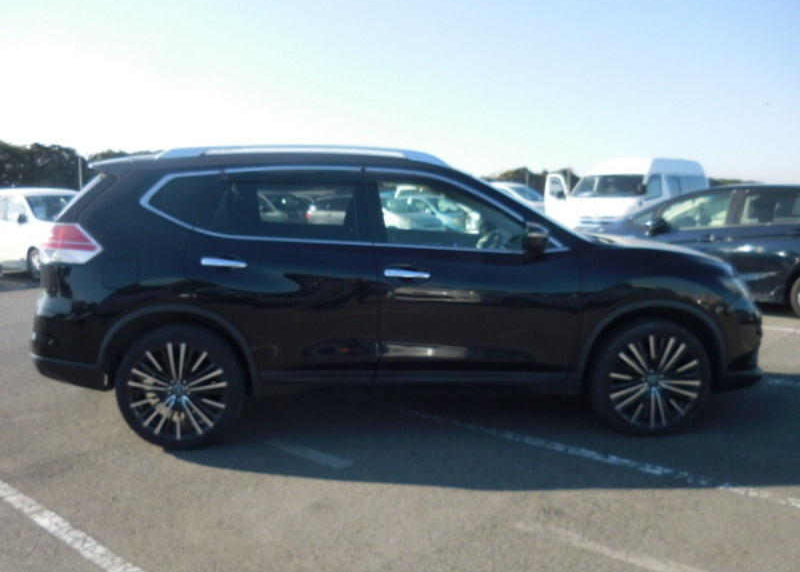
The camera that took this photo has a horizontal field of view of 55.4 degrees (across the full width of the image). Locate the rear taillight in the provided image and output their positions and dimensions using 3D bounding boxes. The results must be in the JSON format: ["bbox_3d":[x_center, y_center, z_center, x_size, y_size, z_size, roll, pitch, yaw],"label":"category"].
[{"bbox_3d":[-1.806,-0.237,4.214,0.360,0.235,0.270,-1,7,-5],"label":"rear taillight"}]

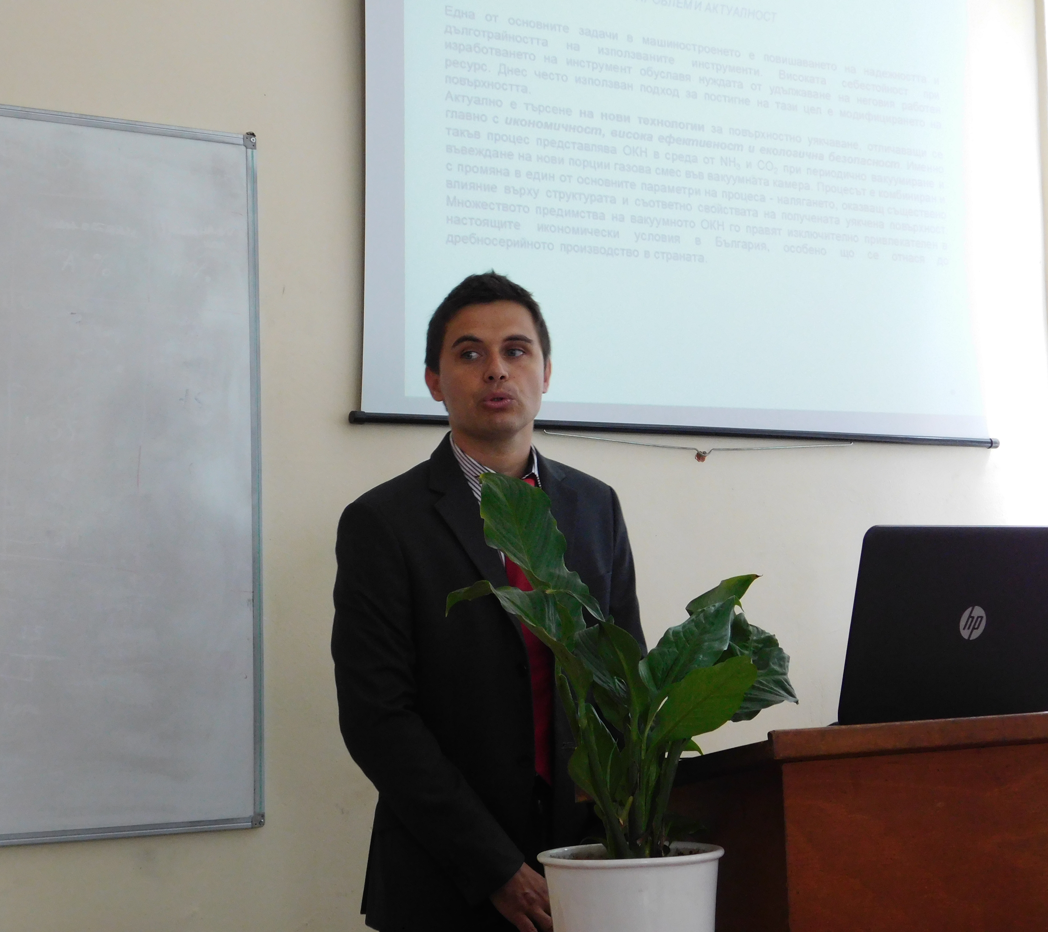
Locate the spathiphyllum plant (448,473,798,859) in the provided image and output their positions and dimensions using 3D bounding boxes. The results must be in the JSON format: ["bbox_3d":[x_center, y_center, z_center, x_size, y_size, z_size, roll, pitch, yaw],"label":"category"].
[{"bbox_3d":[0.105,0.212,2.250,0.360,0.400,0.310,-1,-5,0],"label":"spathiphyllum plant"}]

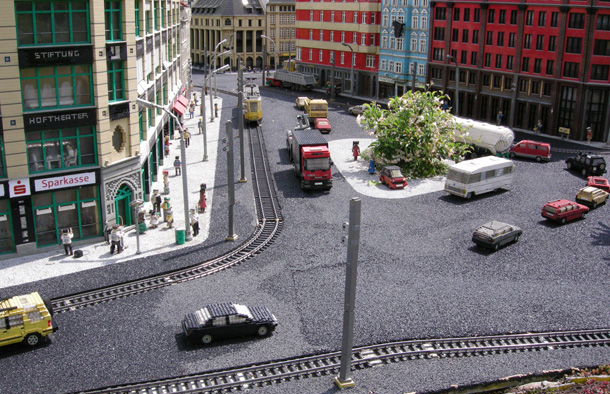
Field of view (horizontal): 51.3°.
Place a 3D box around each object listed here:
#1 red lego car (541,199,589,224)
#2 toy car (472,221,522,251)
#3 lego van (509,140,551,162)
[{"bbox_3d":[1.046,0.052,2.546,0.195,0.063,0.078,-10,20,-34],"label":"red lego car"},{"bbox_3d":[0.691,0.130,2.266,0.190,0.056,0.081,-13,22,-40],"label":"toy car"},{"bbox_3d":[1.275,-0.264,3.605,0.210,0.092,0.090,4,17,9],"label":"lego van"}]

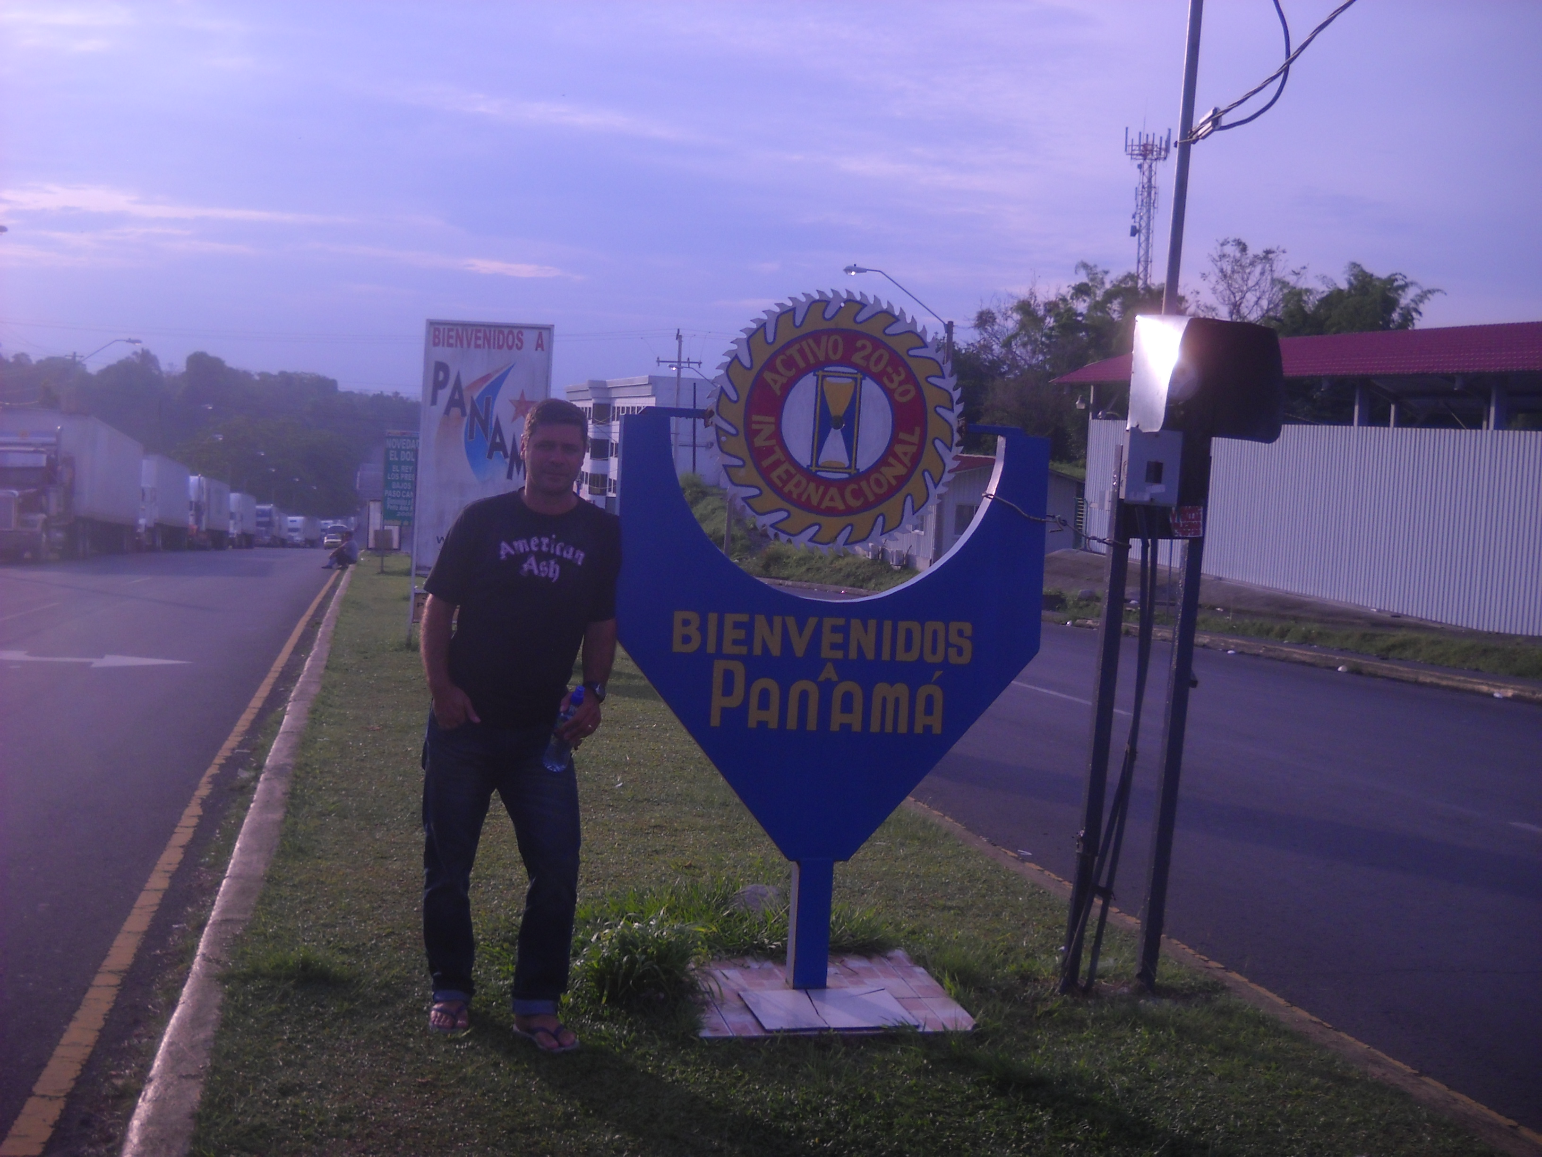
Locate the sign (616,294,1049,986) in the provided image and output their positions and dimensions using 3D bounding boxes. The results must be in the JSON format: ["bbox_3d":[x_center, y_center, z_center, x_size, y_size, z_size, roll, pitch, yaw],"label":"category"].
[{"bbox_3d":[0.170,0.198,5.463,1.272,2.072,0.120,2,5,-9],"label":"sign"}]

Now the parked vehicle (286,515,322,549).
[{"bbox_3d":[-61.661,-6.100,239.703,2.560,4.060,18.000,2,1,-8],"label":"parked vehicle"}]

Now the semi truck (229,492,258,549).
[{"bbox_3d":[-39.478,-4.221,133.203,2.560,4.060,18.000,2,1,-12],"label":"semi truck"}]

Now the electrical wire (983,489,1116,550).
[{"bbox_3d":[0.851,-0.176,5.550,0.440,0.170,0.110,1,5,-14],"label":"electrical wire"}]

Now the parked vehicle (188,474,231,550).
[{"bbox_3d":[-33.322,-3.712,104.703,2.560,4.060,18.500,2,1,-12],"label":"parked vehicle"}]

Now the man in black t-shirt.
[{"bbox_3d":[-0.693,0.382,4.946,0.540,1.750,0.370,2,5,-10],"label":"man in black t-shirt"}]

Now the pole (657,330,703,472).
[{"bbox_3d":[-5.010,-7.854,98.000,2.400,10.989,0.400,2,5,-3],"label":"pole"}]

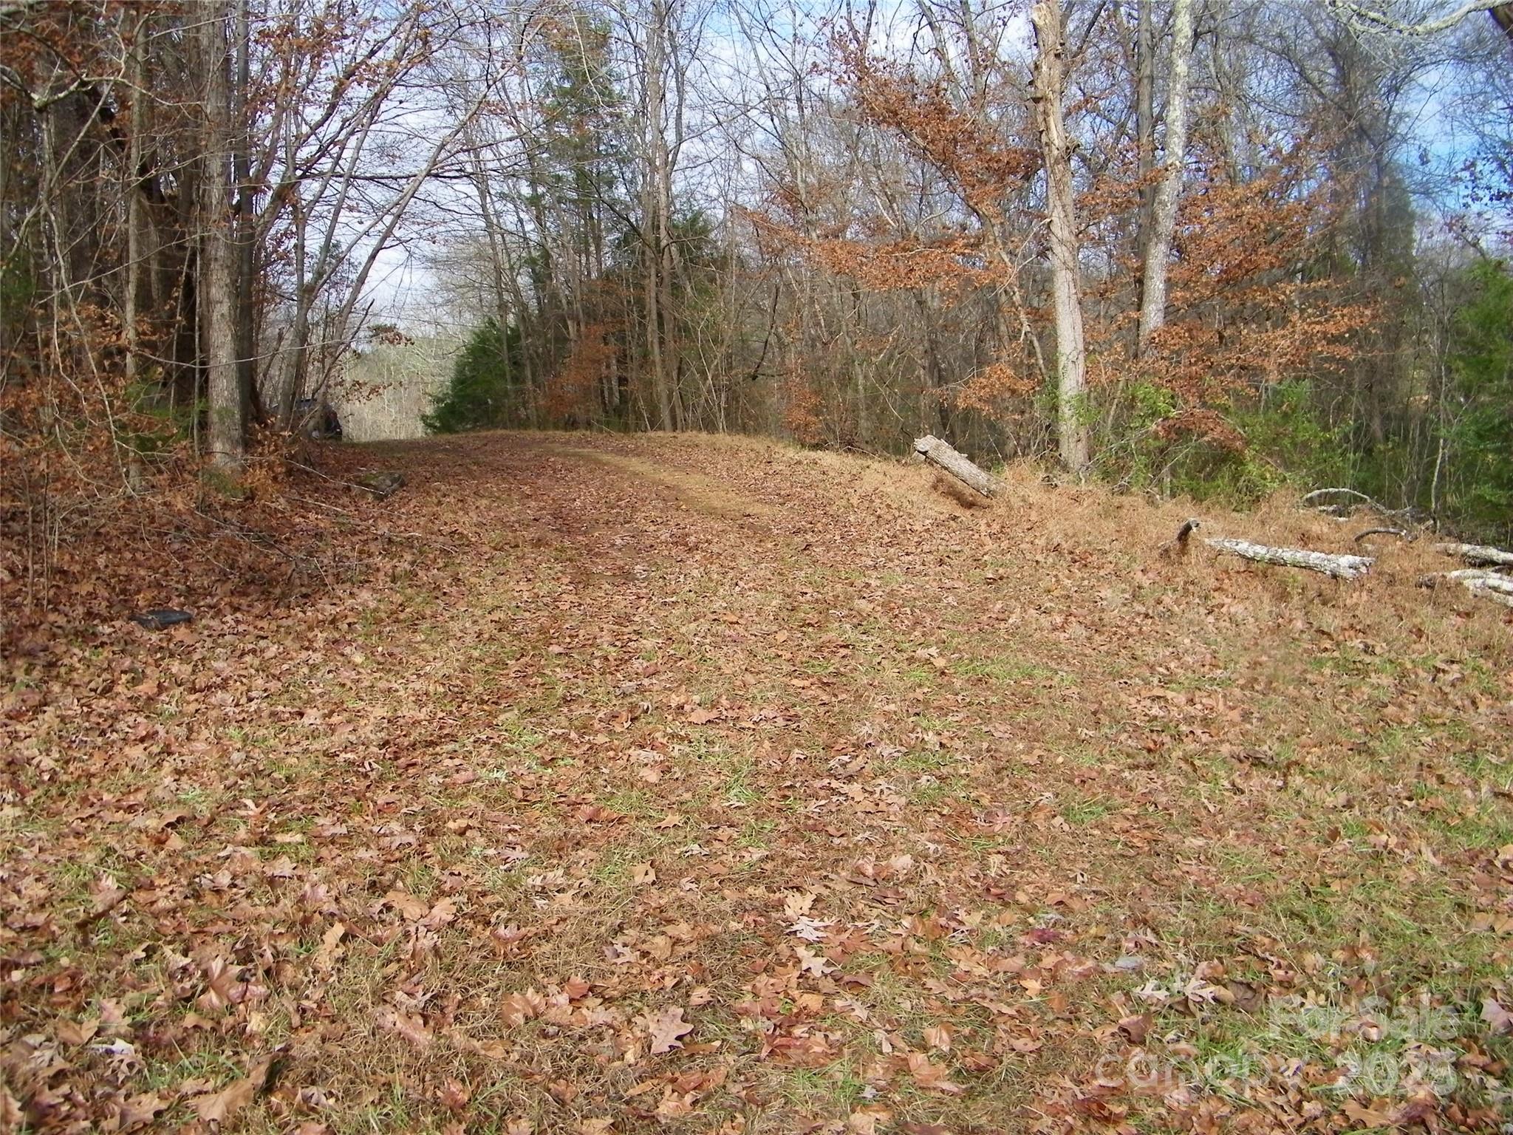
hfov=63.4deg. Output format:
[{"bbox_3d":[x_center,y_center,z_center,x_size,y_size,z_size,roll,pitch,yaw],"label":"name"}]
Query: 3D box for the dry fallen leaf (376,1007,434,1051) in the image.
[{"bbox_3d":[-0.848,1.111,2.950,0.155,0.035,0.090,12,17,39],"label":"dry fallen leaf"}]

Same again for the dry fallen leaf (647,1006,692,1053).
[{"bbox_3d":[-0.209,1.115,2.950,0.115,0.030,0.145,-2,19,-9],"label":"dry fallen leaf"}]

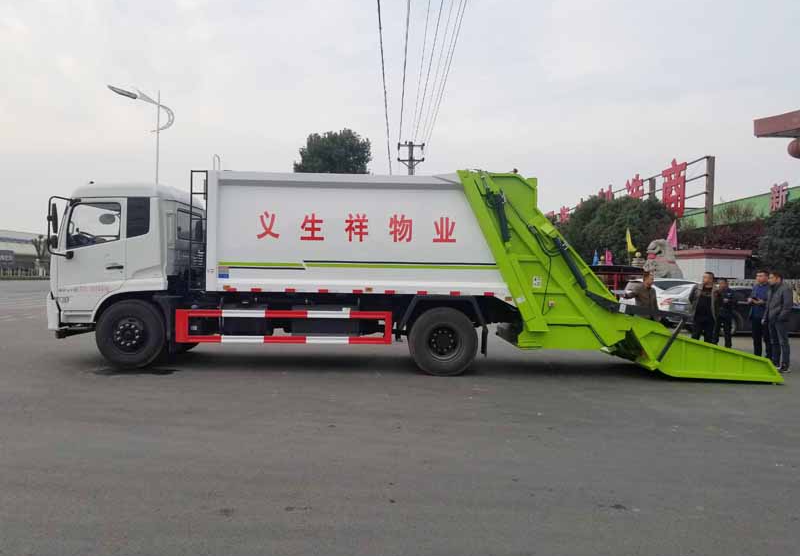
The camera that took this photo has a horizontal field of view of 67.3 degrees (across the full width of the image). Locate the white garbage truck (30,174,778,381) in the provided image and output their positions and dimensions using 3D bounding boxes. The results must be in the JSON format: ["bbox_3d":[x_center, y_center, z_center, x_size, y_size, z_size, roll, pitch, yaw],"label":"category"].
[{"bbox_3d":[0.220,-0.116,10.200,11.200,3.130,2.500,1,1,0],"label":"white garbage truck"}]

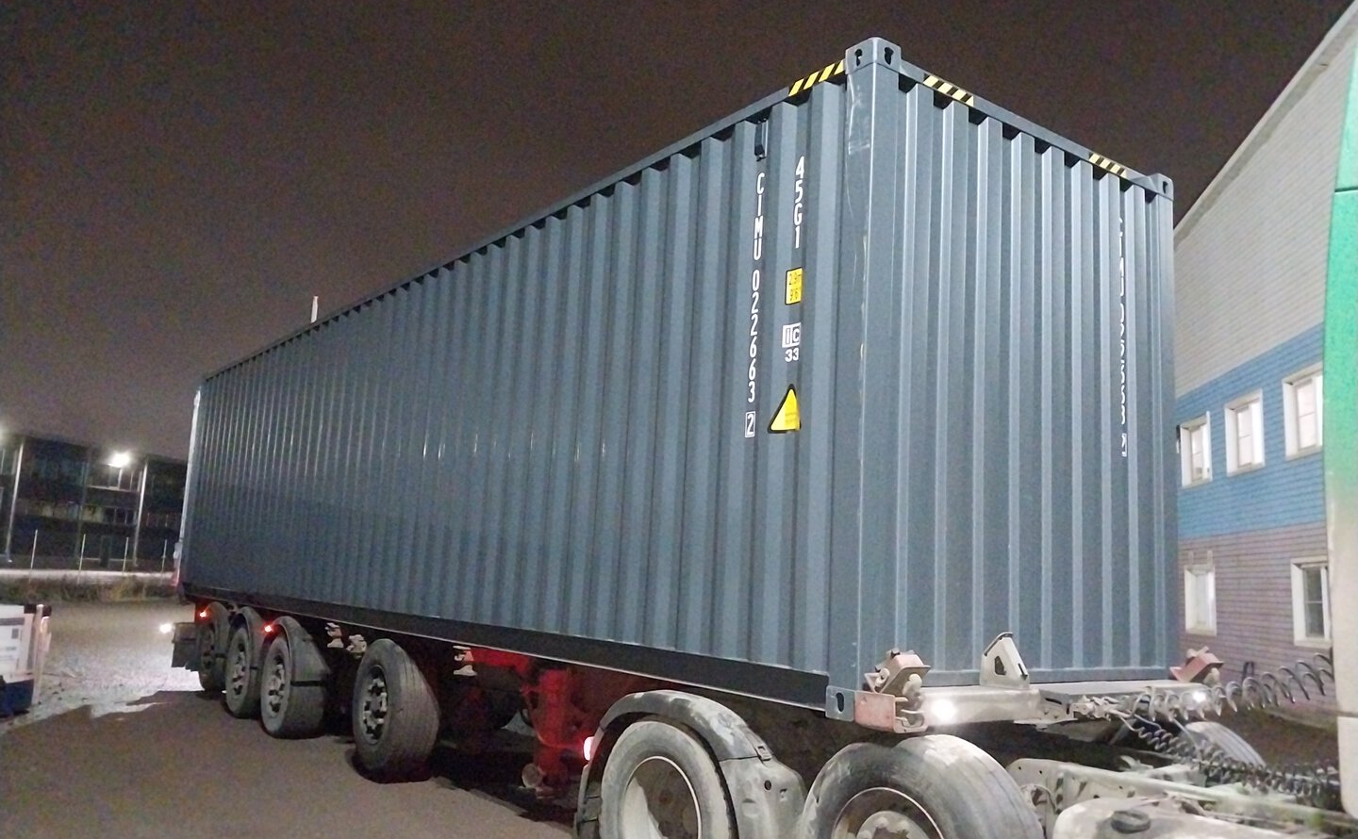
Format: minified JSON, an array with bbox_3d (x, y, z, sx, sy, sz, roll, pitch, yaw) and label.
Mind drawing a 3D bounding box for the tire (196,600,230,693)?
[{"bbox_3d":[-5.447,2.860,12.223,0.380,1.010,1.010,9,-11,-36],"label":"tire"}]

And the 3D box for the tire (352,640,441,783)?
[{"bbox_3d":[-2.257,2.275,8.112,0.380,1.010,1.010,9,-11,-36],"label":"tire"}]

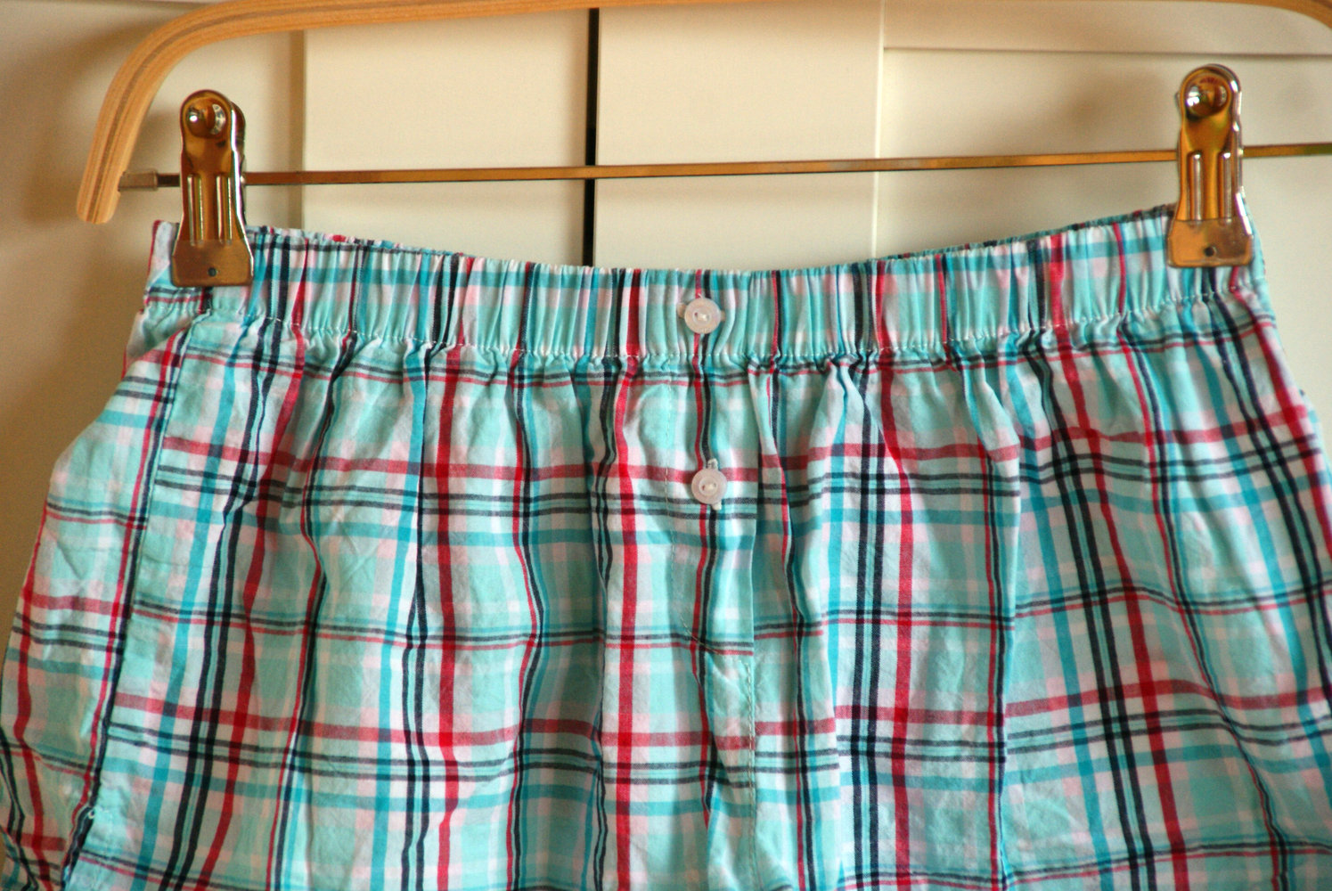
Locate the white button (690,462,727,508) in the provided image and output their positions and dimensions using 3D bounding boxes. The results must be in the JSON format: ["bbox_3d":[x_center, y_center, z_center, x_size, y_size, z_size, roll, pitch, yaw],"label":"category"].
[{"bbox_3d":[0.014,0.013,3.560,0.011,0.011,0.003,1,0,0],"label":"white button"}]

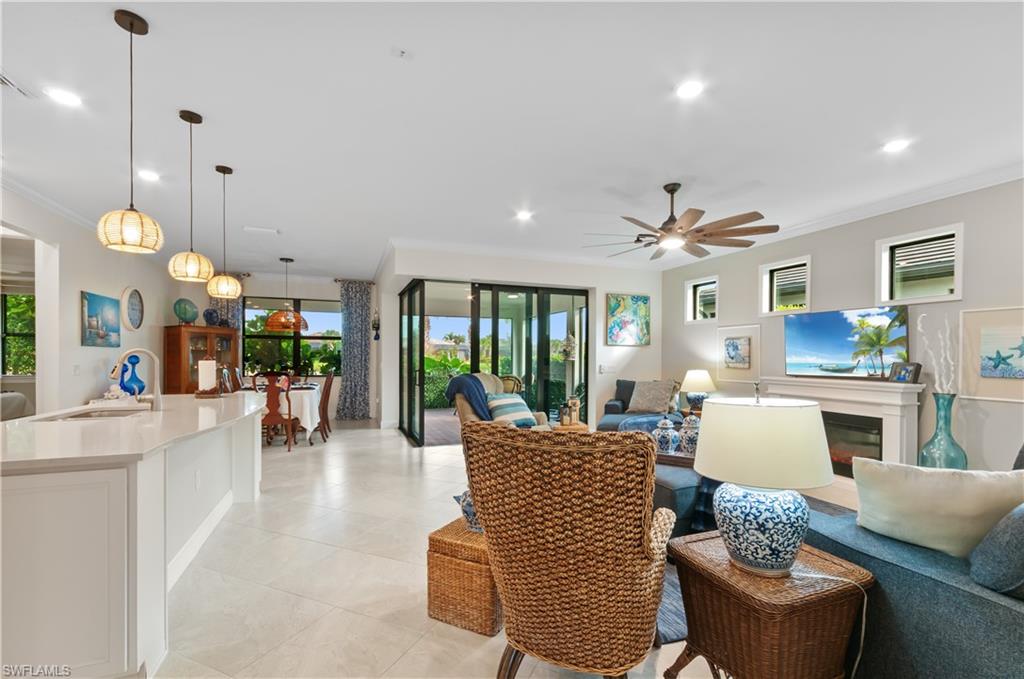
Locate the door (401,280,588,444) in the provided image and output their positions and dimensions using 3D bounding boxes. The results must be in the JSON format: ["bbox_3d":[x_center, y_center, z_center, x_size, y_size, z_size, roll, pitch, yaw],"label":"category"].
[{"bbox_3d":[-0.343,0.378,7.315,2.970,2.414,1.614,1,-1,-21],"label":"door"}]

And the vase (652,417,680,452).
[{"bbox_3d":[1.276,0.793,3.530,0.215,0.310,0.215,1,-2,-23],"label":"vase"}]

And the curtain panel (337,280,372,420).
[{"bbox_3d":[-2.995,0.213,8.118,0.594,2.648,0.130,1,-2,-22],"label":"curtain panel"}]

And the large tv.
[{"bbox_3d":[3.629,0.055,4.718,0.060,0.751,1.249,1,-1,-21],"label":"large tv"}]

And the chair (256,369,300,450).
[{"bbox_3d":[-3.231,0.969,5.868,0.500,1.073,0.540,1,-2,-19],"label":"chair"}]

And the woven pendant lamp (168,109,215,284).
[{"bbox_3d":[-2.100,-0.932,2.790,0.240,1.070,0.240,1,-2,-23],"label":"woven pendant lamp"}]

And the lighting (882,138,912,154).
[{"bbox_3d":[2.933,-1.458,3.240,0.190,0.030,0.190,1,-1,-21],"label":"lighting"}]

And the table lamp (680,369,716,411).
[{"bbox_3d":[2.591,0.709,5.919,0.440,0.541,0.440,1,-2,-22],"label":"table lamp"}]

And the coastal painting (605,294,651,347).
[{"bbox_3d":[1.952,-0.327,7.150,0.870,0.870,0.045,1,-2,-23],"label":"coastal painting"}]

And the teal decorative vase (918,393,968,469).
[{"bbox_3d":[3.791,0.954,3.737,0.310,0.955,0.310,1,-2,-22],"label":"teal decorative vase"}]

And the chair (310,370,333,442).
[{"bbox_3d":[-3.028,1.025,6.471,0.560,1.030,0.520,1,-1,-21],"label":"chair"}]

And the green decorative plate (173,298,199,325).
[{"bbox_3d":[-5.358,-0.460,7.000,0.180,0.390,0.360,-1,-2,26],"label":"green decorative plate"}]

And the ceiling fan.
[{"bbox_3d":[1.450,-1.115,3.860,1.670,0.580,1.670,1,-2,-23],"label":"ceiling fan"}]

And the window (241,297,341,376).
[{"bbox_3d":[-4.236,-0.044,8.374,1.831,1.537,0.100,1,-1,-21],"label":"window"}]

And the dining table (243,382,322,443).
[{"bbox_3d":[-3.732,1.172,6.929,1.060,0.760,1.750,1,-1,-21],"label":"dining table"}]

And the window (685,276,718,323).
[{"bbox_3d":[2.925,-0.592,6.510,0.120,0.680,0.645,1,-2,-23],"label":"window"}]

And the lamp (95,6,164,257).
[{"bbox_3d":[-1.771,-0.953,1.980,0.240,1.070,0.240,1,-2,-23],"label":"lamp"}]

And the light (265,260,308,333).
[{"bbox_3d":[-3.706,-0.723,6.979,0.600,1.168,0.600,1,-2,-22],"label":"light"}]

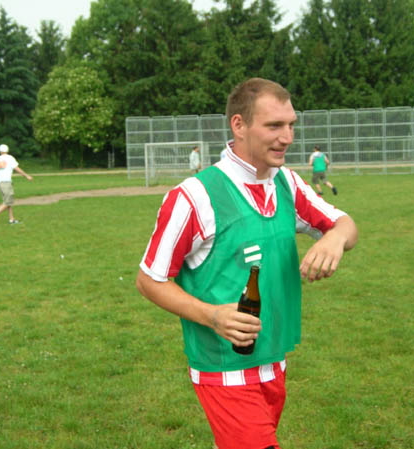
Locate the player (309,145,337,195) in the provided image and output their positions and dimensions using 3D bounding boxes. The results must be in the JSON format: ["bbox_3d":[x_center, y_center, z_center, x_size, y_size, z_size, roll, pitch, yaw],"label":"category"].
[{"bbox_3d":[3.982,-1.843,30.671,0.650,1.690,0.820,-4,5,-23],"label":"player"}]

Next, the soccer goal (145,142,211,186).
[{"bbox_3d":[-1.396,-2.743,41.886,3.080,2.050,1.000,1,5,27],"label":"soccer goal"}]

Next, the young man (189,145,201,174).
[{"bbox_3d":[-0.464,-2.513,39.374,0.420,1.770,0.500,1,5,24],"label":"young man"}]

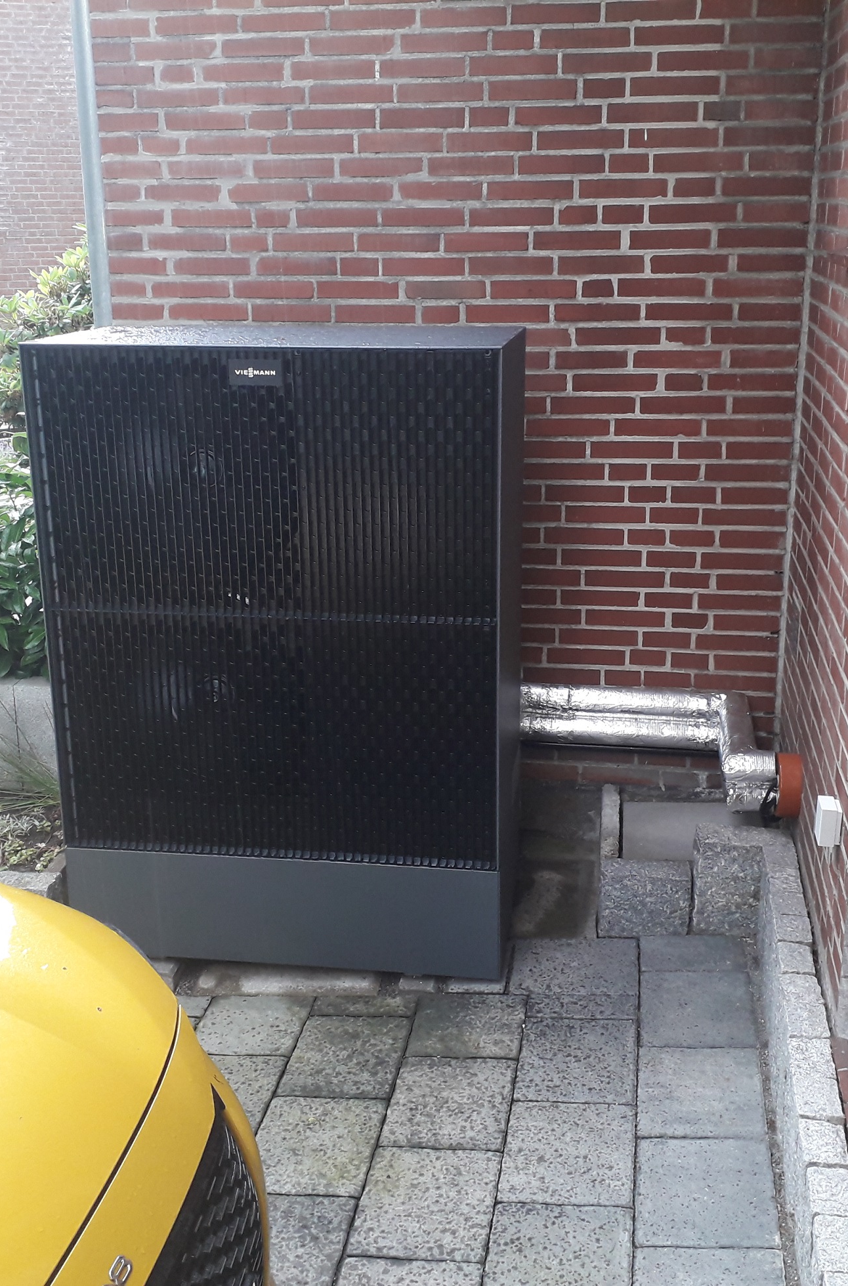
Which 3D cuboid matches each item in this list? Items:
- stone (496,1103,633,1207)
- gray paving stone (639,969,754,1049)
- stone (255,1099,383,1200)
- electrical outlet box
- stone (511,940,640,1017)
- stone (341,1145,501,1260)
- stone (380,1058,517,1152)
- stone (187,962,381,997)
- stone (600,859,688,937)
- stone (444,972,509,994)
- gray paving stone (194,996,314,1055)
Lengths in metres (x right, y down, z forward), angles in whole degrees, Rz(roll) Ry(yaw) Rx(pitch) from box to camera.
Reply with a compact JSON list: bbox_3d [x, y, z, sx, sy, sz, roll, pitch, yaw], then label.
[{"bbox_3d":[0.306,1.084,2.785,0.260,0.060,0.311,-2,18,10],"label":"stone"},{"bbox_3d":[0.675,0.927,3.308,0.280,0.060,0.325,0,18,10],"label":"gray paving stone"},{"bbox_3d":[-0.230,1.105,2.883,0.260,0.060,0.312,-2,18,10],"label":"stone"},{"bbox_3d":[0.840,0.370,2.783,0.045,0.082,0.072,2,18,9],"label":"electrical outlet box"},{"bbox_3d":[0.394,0.900,3.476,0.329,0.070,0.385,-3,18,11],"label":"stone"},{"bbox_3d":[0.012,1.173,2.739,0.272,0.070,0.320,-3,18,11],"label":"stone"},{"bbox_3d":[0.064,1.046,2.978,0.260,0.060,0.313,-2,18,10],"label":"stone"},{"bbox_3d":[-0.371,0.936,3.637,0.500,0.070,0.170,0,18,10],"label":"stone"},{"bbox_3d":[0.587,0.683,3.566,0.230,0.185,0.100,2,18,9],"label":"stone"},{"bbox_3d":[0.146,0.915,3.511,0.160,0.070,0.125,-3,18,11],"label":"stone"},{"bbox_3d":[-0.438,1.007,3.417,0.282,0.070,0.261,-3,18,11],"label":"gray paving stone"}]

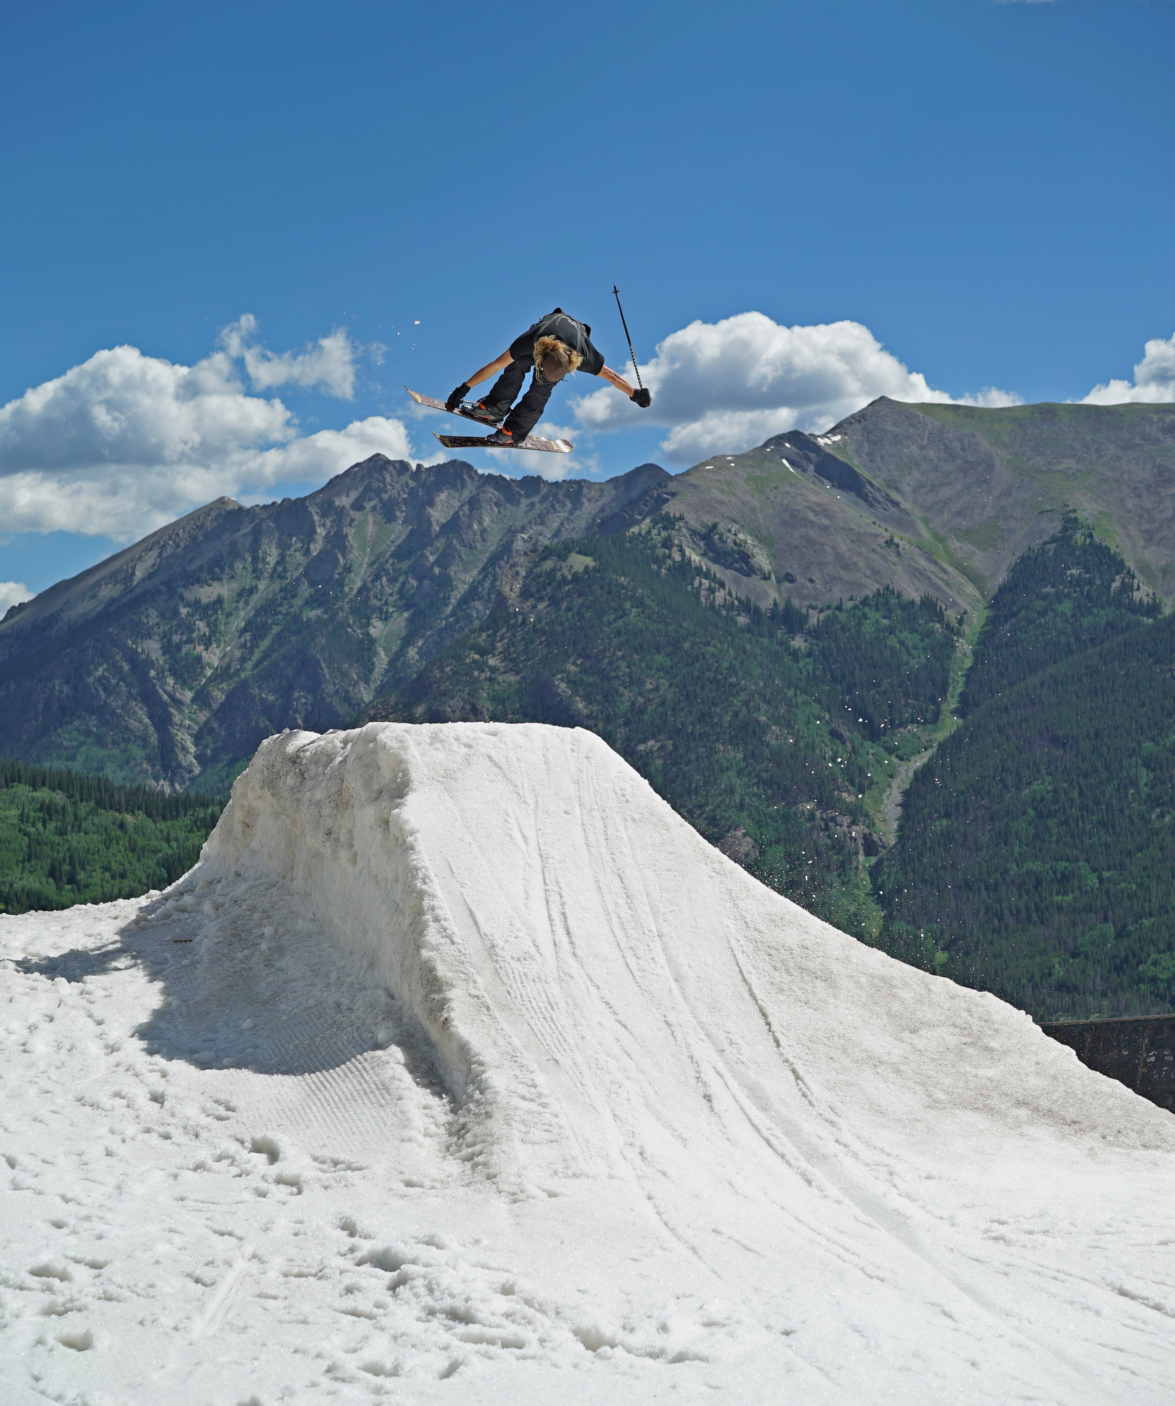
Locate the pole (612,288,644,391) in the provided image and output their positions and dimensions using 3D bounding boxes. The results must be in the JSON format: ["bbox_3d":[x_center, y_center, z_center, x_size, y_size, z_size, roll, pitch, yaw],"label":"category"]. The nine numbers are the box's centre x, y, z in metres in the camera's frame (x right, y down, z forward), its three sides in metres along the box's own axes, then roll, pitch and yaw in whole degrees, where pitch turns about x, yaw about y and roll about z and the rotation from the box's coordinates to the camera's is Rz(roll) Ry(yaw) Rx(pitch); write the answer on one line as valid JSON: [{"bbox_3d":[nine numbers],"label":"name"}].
[{"bbox_3d":[0.288,-2.428,18.200,0.060,0.900,0.060,-14,0,0],"label":"pole"}]

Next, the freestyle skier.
[{"bbox_3d":[-0.265,-2.204,18.200,1.400,0.950,0.880,-1,-3,18],"label":"freestyle skier"}]

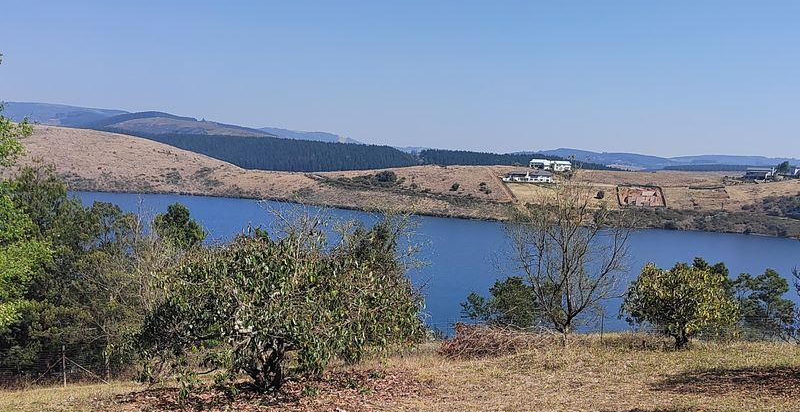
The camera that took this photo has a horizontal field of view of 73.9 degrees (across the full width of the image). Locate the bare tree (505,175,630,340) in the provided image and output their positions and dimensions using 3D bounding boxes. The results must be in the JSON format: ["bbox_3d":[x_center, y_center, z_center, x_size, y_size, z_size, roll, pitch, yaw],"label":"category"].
[{"bbox_3d":[5.673,1.778,18.000,4.200,5.500,3.900,0,4,0],"label":"bare tree"}]

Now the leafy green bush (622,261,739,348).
[{"bbox_3d":[8.708,3.058,16.500,3.500,2.650,3.200,0,4,0],"label":"leafy green bush"}]

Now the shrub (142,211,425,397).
[{"bbox_3d":[-2.631,2.165,11.800,6.100,3.650,5.000,0,4,0],"label":"shrub"}]

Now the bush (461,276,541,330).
[{"bbox_3d":[4.392,4.349,23.000,3.500,2.600,3.000,0,4,0],"label":"bush"}]

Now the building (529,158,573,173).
[{"bbox_3d":[99.106,-26.670,350.000,28.000,8.500,14.000,1,5,14],"label":"building"}]

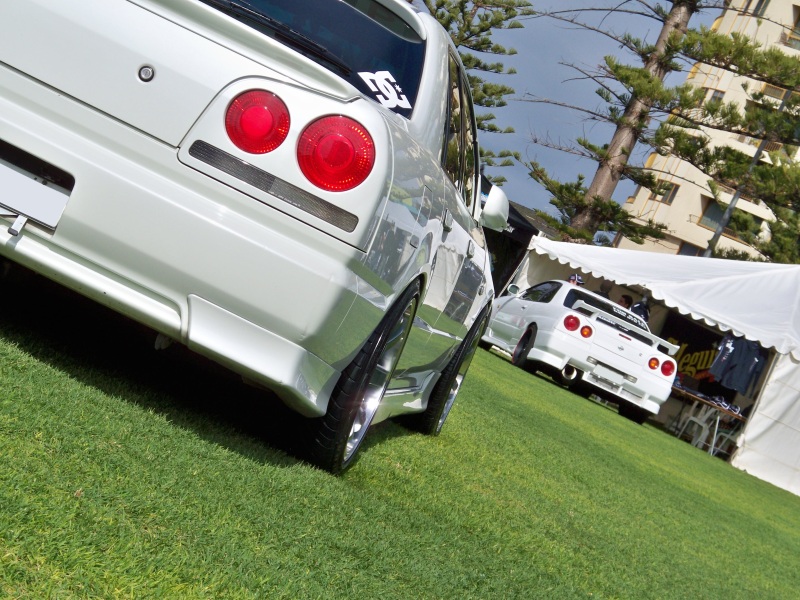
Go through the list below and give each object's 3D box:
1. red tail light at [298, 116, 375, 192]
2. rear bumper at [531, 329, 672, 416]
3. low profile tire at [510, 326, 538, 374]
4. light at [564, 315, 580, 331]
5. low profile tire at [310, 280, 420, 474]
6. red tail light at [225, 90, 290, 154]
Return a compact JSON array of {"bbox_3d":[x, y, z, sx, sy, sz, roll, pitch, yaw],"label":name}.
[{"bbox_3d":[-0.147,-0.345,5.640,0.187,0.187,0.070,26,2,6],"label":"red tail light"},{"bbox_3d":[2.497,0.845,29.345,1.740,0.460,0.680,25,1,-10],"label":"rear bumper"},{"bbox_3d":[1.661,0.626,29.924,0.260,0.650,0.650,25,1,-10],"label":"low profile tire"},{"bbox_3d":[2.104,0.280,29.120,0.195,0.195,0.070,25,1,-10],"label":"light"},{"bbox_3d":[-0.158,0.171,6.612,0.235,0.640,0.640,26,2,6],"label":"low profile tire"},{"bbox_3d":[-0.333,-0.419,5.620,0.155,0.155,0.070,26,2,6],"label":"red tail light"}]

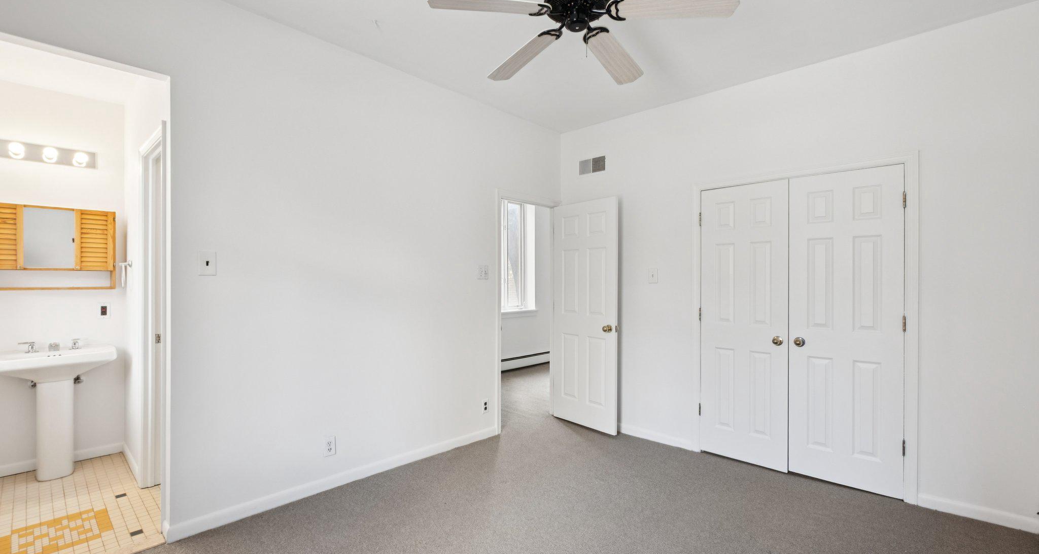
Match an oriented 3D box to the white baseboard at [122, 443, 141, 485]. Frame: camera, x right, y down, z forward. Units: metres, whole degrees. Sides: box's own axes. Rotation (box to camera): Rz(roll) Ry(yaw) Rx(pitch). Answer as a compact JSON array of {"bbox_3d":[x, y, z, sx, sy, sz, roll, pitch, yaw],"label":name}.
[{"bbox_3d":[-2.700,1.280,3.005,0.770,0.085,0.018,0,0,42],"label":"white baseboard"}]

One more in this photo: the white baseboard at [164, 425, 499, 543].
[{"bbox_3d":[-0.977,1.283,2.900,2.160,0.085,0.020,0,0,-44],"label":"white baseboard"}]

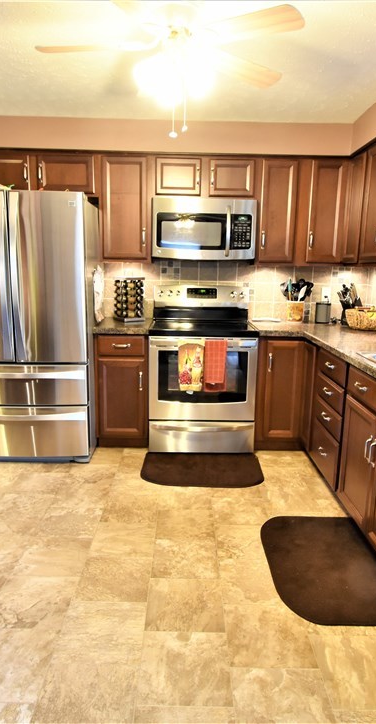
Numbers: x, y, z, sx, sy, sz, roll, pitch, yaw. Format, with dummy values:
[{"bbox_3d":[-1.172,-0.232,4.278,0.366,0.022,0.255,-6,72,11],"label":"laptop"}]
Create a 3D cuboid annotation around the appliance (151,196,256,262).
[{"bbox_3d":[0.116,-0.989,3.444,0.756,0.420,0.380,1,11,-1],"label":"appliance"}]

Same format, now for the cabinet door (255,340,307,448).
[{"bbox_3d":[0.677,0.215,3.274,0.305,0.765,0.040,1,11,-1],"label":"cabinet door"}]

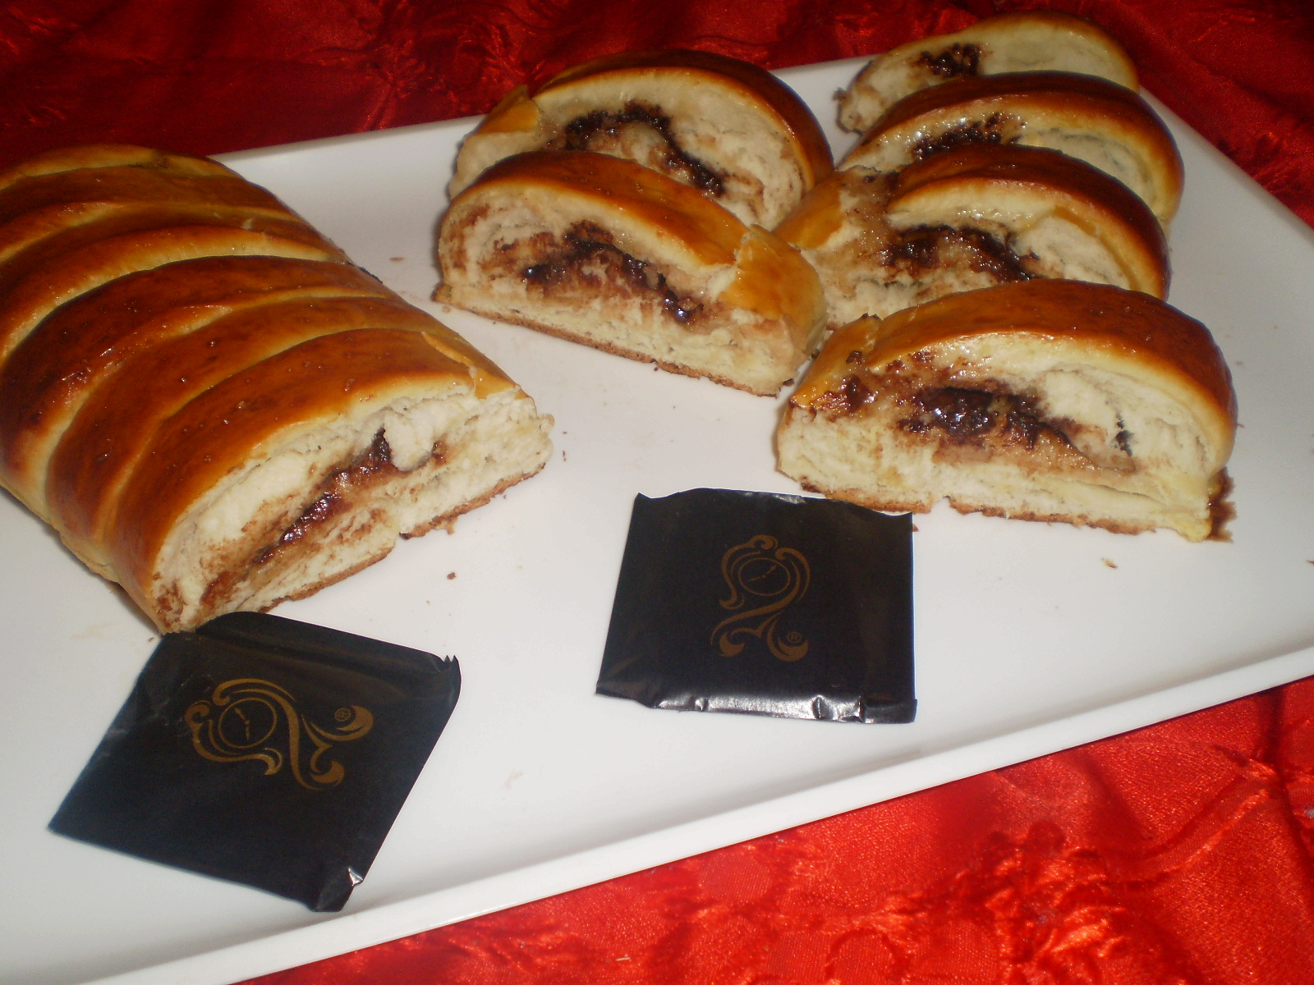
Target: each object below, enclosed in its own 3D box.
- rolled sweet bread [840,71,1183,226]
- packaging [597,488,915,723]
[{"bbox_3d":[0.088,-0.085,0.336,0.083,0.039,0.019,8,45,8],"label":"rolled sweet bread"},{"bbox_3d":[0.020,0.020,0.257,0.055,0.005,0.053,4,44,6],"label":"packaging"}]

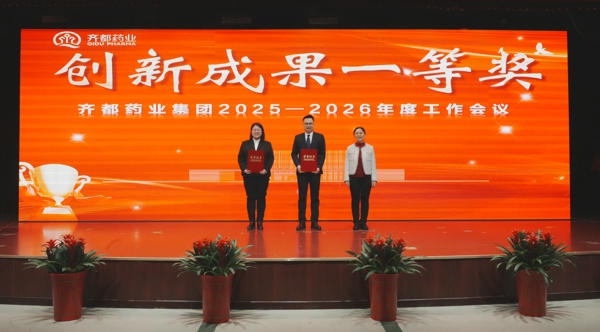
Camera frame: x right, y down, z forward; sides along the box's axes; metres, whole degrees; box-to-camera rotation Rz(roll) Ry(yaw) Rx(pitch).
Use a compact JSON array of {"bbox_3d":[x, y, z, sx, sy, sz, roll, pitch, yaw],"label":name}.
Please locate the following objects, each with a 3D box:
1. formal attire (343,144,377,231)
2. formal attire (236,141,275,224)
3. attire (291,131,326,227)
[{"bbox_3d":[0.940,0.283,7.690,0.510,1.290,0.270,0,0,-1],"label":"formal attire"},{"bbox_3d":[-0.668,0.240,7.680,0.550,1.310,0.330,0,0,-2],"label":"formal attire"},{"bbox_3d":[0.134,0.190,7.670,0.530,1.440,0.320,0,0,-1],"label":"attire"}]

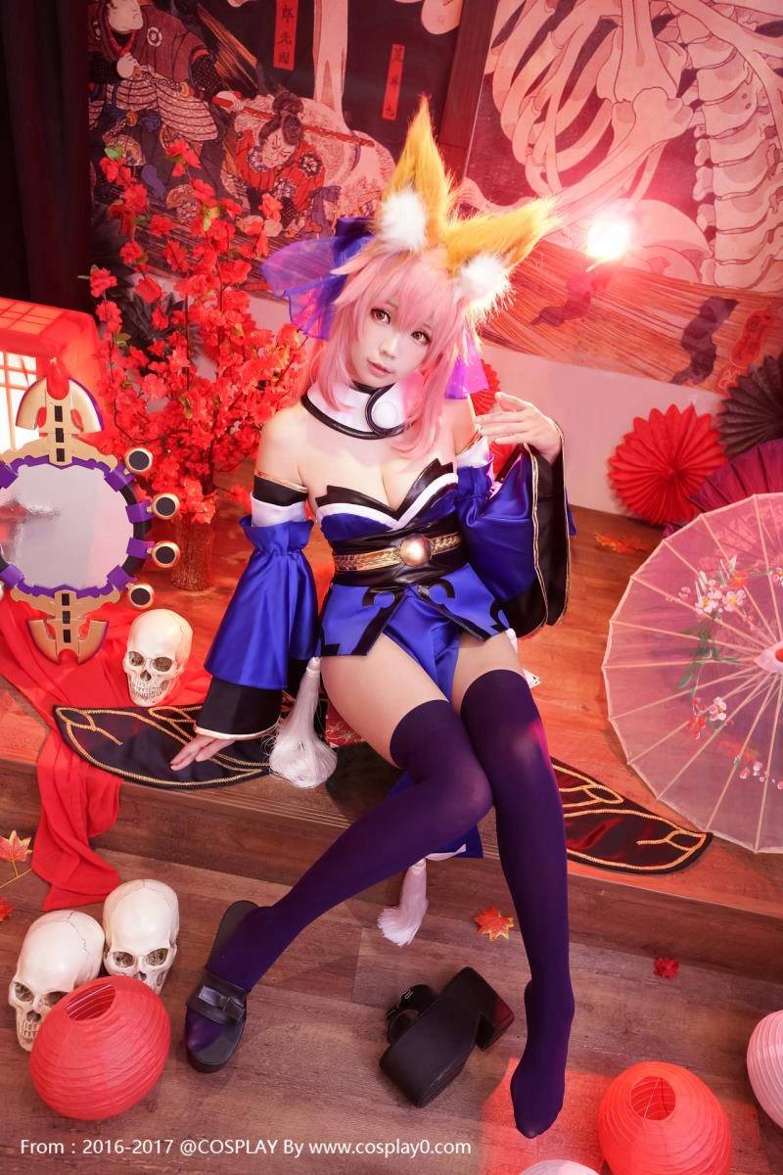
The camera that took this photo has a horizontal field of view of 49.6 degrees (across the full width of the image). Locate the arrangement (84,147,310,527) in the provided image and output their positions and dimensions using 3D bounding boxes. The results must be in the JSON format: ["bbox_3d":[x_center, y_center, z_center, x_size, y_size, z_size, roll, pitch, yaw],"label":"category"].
[{"bbox_3d":[-0.416,-0.503,1.819,0.480,0.800,0.440,10,27,1],"label":"arrangement"}]

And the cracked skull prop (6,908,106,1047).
[{"bbox_3d":[-0.466,0.534,1.184,0.112,0.143,0.147,13,27,7],"label":"cracked skull prop"}]

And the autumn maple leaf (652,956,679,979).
[{"bbox_3d":[0.467,0.635,1.434,0.050,0.022,0.050,10,27,1],"label":"autumn maple leaf"}]

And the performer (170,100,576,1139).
[{"bbox_3d":[0.026,-0.020,1.234,0.700,1.220,0.820,9,27,-2],"label":"performer"}]

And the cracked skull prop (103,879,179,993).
[{"bbox_3d":[-0.369,0.513,1.257,0.112,0.143,0.147,3,28,-14],"label":"cracked skull prop"}]

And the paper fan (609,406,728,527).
[{"bbox_3d":[0.919,-0.402,2.829,0.390,0.390,0.050,10,27,1],"label":"paper fan"}]

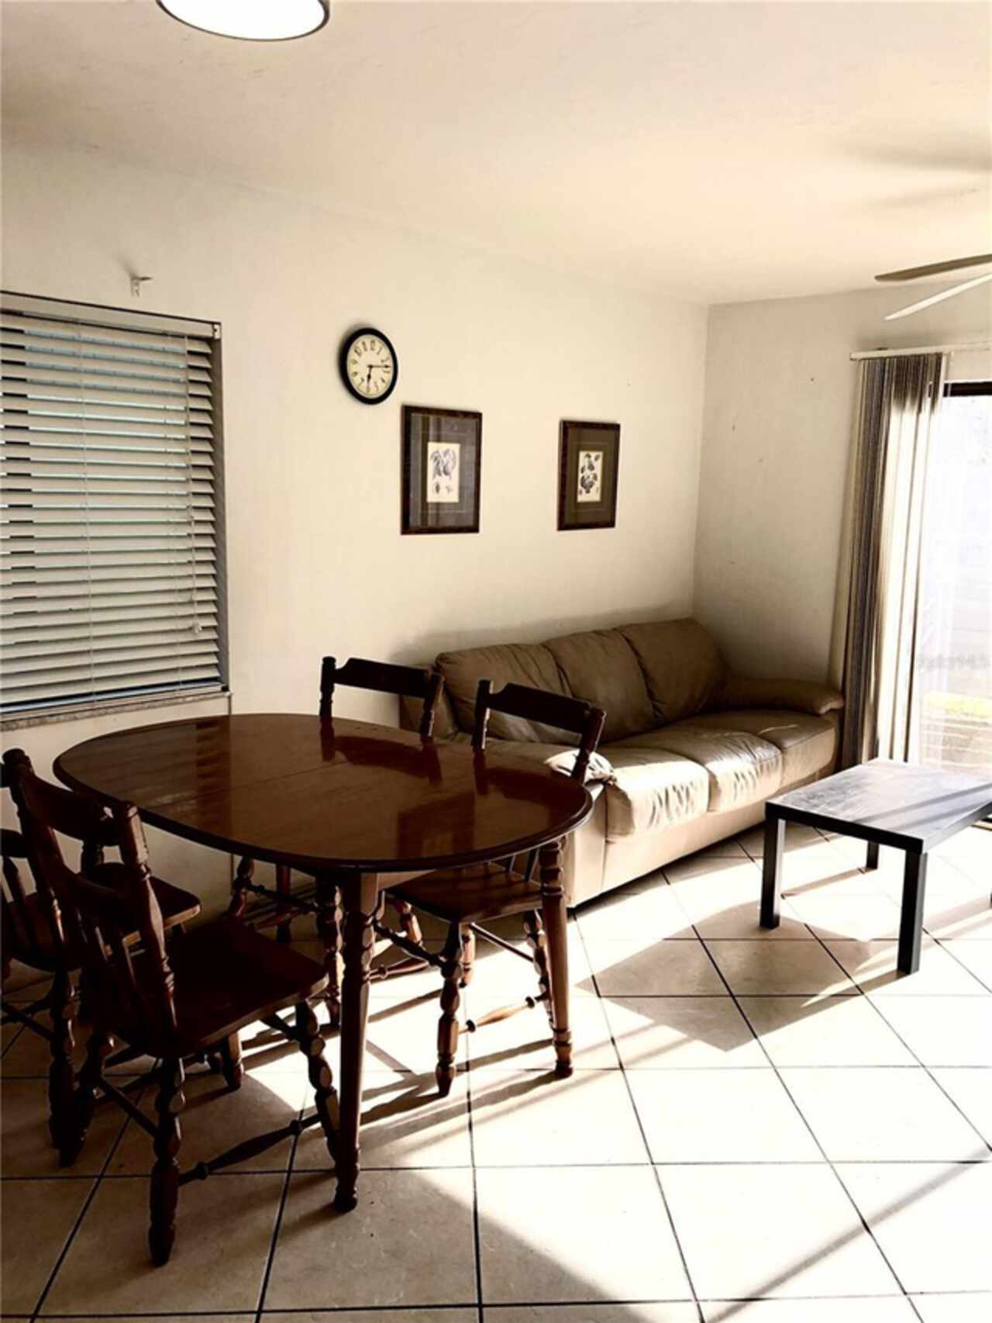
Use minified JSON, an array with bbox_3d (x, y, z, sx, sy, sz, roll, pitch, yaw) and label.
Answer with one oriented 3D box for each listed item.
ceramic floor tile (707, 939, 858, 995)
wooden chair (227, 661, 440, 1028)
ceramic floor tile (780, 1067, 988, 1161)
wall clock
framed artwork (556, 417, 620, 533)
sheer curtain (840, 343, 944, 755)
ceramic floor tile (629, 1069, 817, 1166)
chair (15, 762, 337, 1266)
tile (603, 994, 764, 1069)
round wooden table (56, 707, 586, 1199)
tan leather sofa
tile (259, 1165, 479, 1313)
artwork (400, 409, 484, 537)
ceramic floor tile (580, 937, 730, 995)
[{"bbox_3d":[0.909,0.986,3.443,0.400,0.012,0.400,1,9,-3],"label":"ceramic floor tile"},{"bbox_3d":[-0.505,0.506,3.306,0.470,0.945,0.530,7,11,31],"label":"wooden chair"},{"bbox_3d":[0.957,1.125,2.668,0.402,0.010,0.402,1,9,-3],"label":"ceramic floor tile"},{"bbox_3d":[-0.458,-1.058,3.847,0.040,0.258,0.258,10,13,42],"label":"wall clock"},{"bbox_3d":[0.425,-0.841,4.863,0.025,0.475,0.408,10,13,42],"label":"framed artwork"},{"bbox_3d":[1.830,-0.349,5.005,0.380,2.110,0.100,9,12,41],"label":"sheer curtain"},{"bbox_3d":[0.546,1.110,2.620,0.400,0.012,0.400,1,9,-3],"label":"ceramic floor tile"},{"bbox_3d":[-0.664,0.666,2.315,0.470,0.945,0.535,10,13,42],"label":"chair"},{"bbox_3d":[0.524,1.046,3.021,0.400,0.012,0.400,1,9,-3],"label":"tile"},{"bbox_3d":[-0.507,0.656,2.920,1.640,0.755,1.050,9,12,42],"label":"round wooden table"},{"bbox_3d":[0.635,0.340,4.653,0.870,0.880,2.060,10,13,42],"label":"tan leather sofa"},{"bbox_3d":[-0.244,1.178,2.198,0.402,0.010,0.402,1,9,-3],"label":"tile"},{"bbox_3d":[-0.207,-0.739,4.192,0.025,0.475,0.410,10,13,42],"label":"artwork"},{"bbox_3d":[0.503,0.983,3.421,0.400,0.012,0.400,1,9,-3],"label":"ceramic floor tile"}]

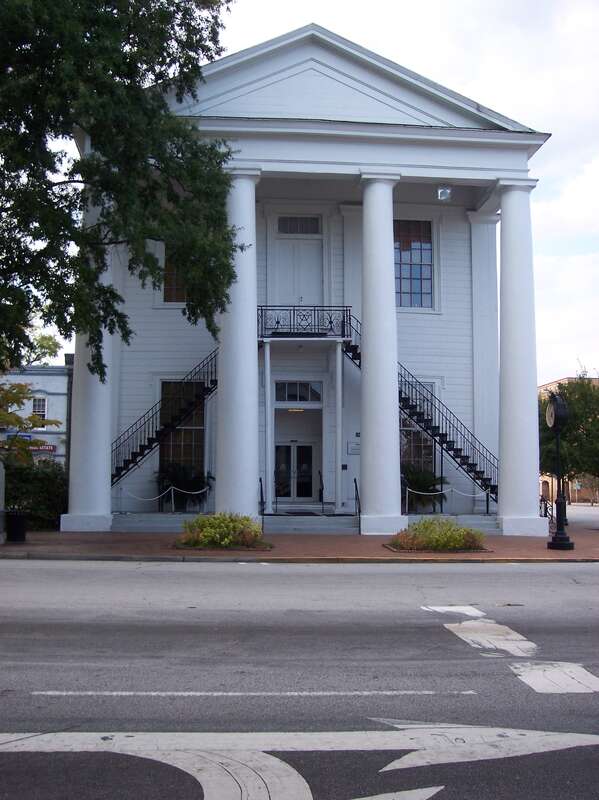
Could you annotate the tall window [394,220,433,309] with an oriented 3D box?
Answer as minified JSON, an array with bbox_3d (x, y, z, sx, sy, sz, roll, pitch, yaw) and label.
[{"bbox_3d":[3.816,-4.624,29.884,1.476,3.051,0.157,1,-6,-5],"label":"tall window"}]

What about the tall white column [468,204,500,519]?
[{"bbox_3d":[5.638,-1.139,26.979,0.980,9.240,0.800,1,-5,-4],"label":"tall white column"}]

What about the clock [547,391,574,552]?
[{"bbox_3d":[6.132,1.645,20.642,0.500,3.634,0.700,1,-5,-4],"label":"clock"}]

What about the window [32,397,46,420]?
[{"bbox_3d":[-15.362,0.818,52.000,0.880,2.000,0.150,1,-5,-4],"label":"window"}]

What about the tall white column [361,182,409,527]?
[{"bbox_3d":[2.206,-1.246,24.018,1.240,9.691,1.240,1,-5,-4],"label":"tall white column"}]

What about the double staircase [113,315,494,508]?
[{"bbox_3d":[0.157,0.362,28.074,13.878,6.348,1.772,1,-6,-5],"label":"double staircase"}]

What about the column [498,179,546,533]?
[{"bbox_3d":[6.570,-1.260,26.582,1.358,10.591,1.358,1,-6,-5],"label":"column"}]

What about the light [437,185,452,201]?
[{"bbox_3d":[4.608,-6.604,27.868,0.443,0.443,0.374,1,-6,-5],"label":"light"}]

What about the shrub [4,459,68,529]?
[{"bbox_3d":[-7.250,2.567,24.707,2.000,1.970,1.700,1,-5,-4],"label":"shrub"}]

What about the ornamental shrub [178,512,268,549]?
[{"bbox_3d":[-1.727,2.922,19.811,2.067,0.768,1.722,1,-6,-5],"label":"ornamental shrub"}]

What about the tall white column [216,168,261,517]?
[{"bbox_3d":[-1.766,-1.408,25.885,1.358,10.591,1.358,1,-6,-5],"label":"tall white column"}]

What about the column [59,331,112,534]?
[{"bbox_3d":[-5.483,-1.371,23.459,1.260,9.630,1.260,1,-5,-4],"label":"column"}]

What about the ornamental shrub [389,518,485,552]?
[{"bbox_3d":[3.089,3.021,19.798,2.100,0.650,1.500,1,-5,-4],"label":"ornamental shrub"}]

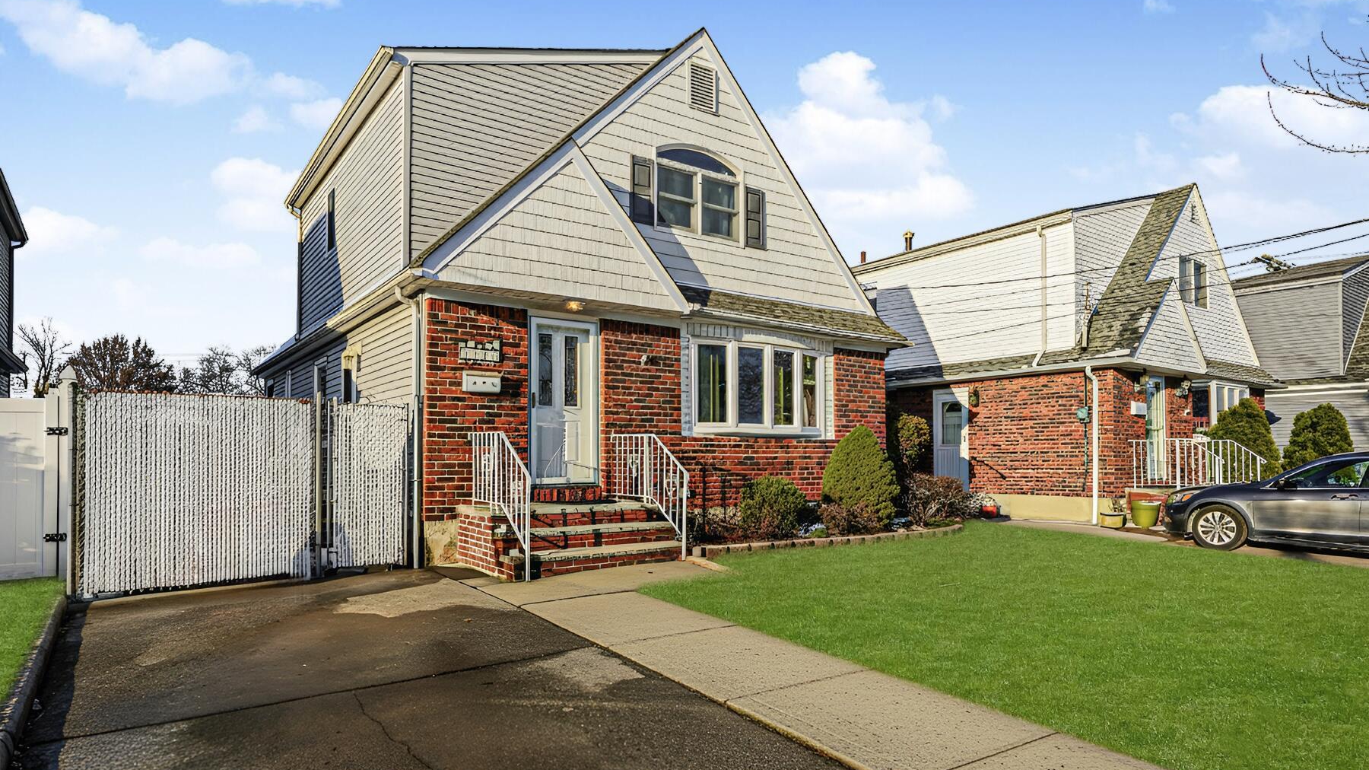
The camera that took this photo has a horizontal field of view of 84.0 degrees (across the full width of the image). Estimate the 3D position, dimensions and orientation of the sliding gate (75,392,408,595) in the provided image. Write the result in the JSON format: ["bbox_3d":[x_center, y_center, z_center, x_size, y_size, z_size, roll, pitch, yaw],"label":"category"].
[{"bbox_3d":[-4.270,1.040,7.650,2.920,1.820,0.120,3,-5,-36],"label":"sliding gate"}]

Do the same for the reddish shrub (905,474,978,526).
[{"bbox_3d":[4.330,1.950,12.800,1.220,0.920,1.100,3,-5,-36],"label":"reddish shrub"}]

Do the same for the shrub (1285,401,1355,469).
[{"bbox_3d":[14.700,1.500,17.700,1.600,2.200,1.600,3,-5,-36],"label":"shrub"}]

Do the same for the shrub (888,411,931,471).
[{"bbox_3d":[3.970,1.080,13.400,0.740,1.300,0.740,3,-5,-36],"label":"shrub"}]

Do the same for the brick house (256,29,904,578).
[{"bbox_3d":[-3.000,-0.850,14.900,8.200,7.100,13.000,3,-5,-36],"label":"brick house"}]

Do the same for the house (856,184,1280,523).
[{"bbox_3d":[8.100,-0.250,21.400,8.200,7.100,12.800,3,-5,-36],"label":"house"}]

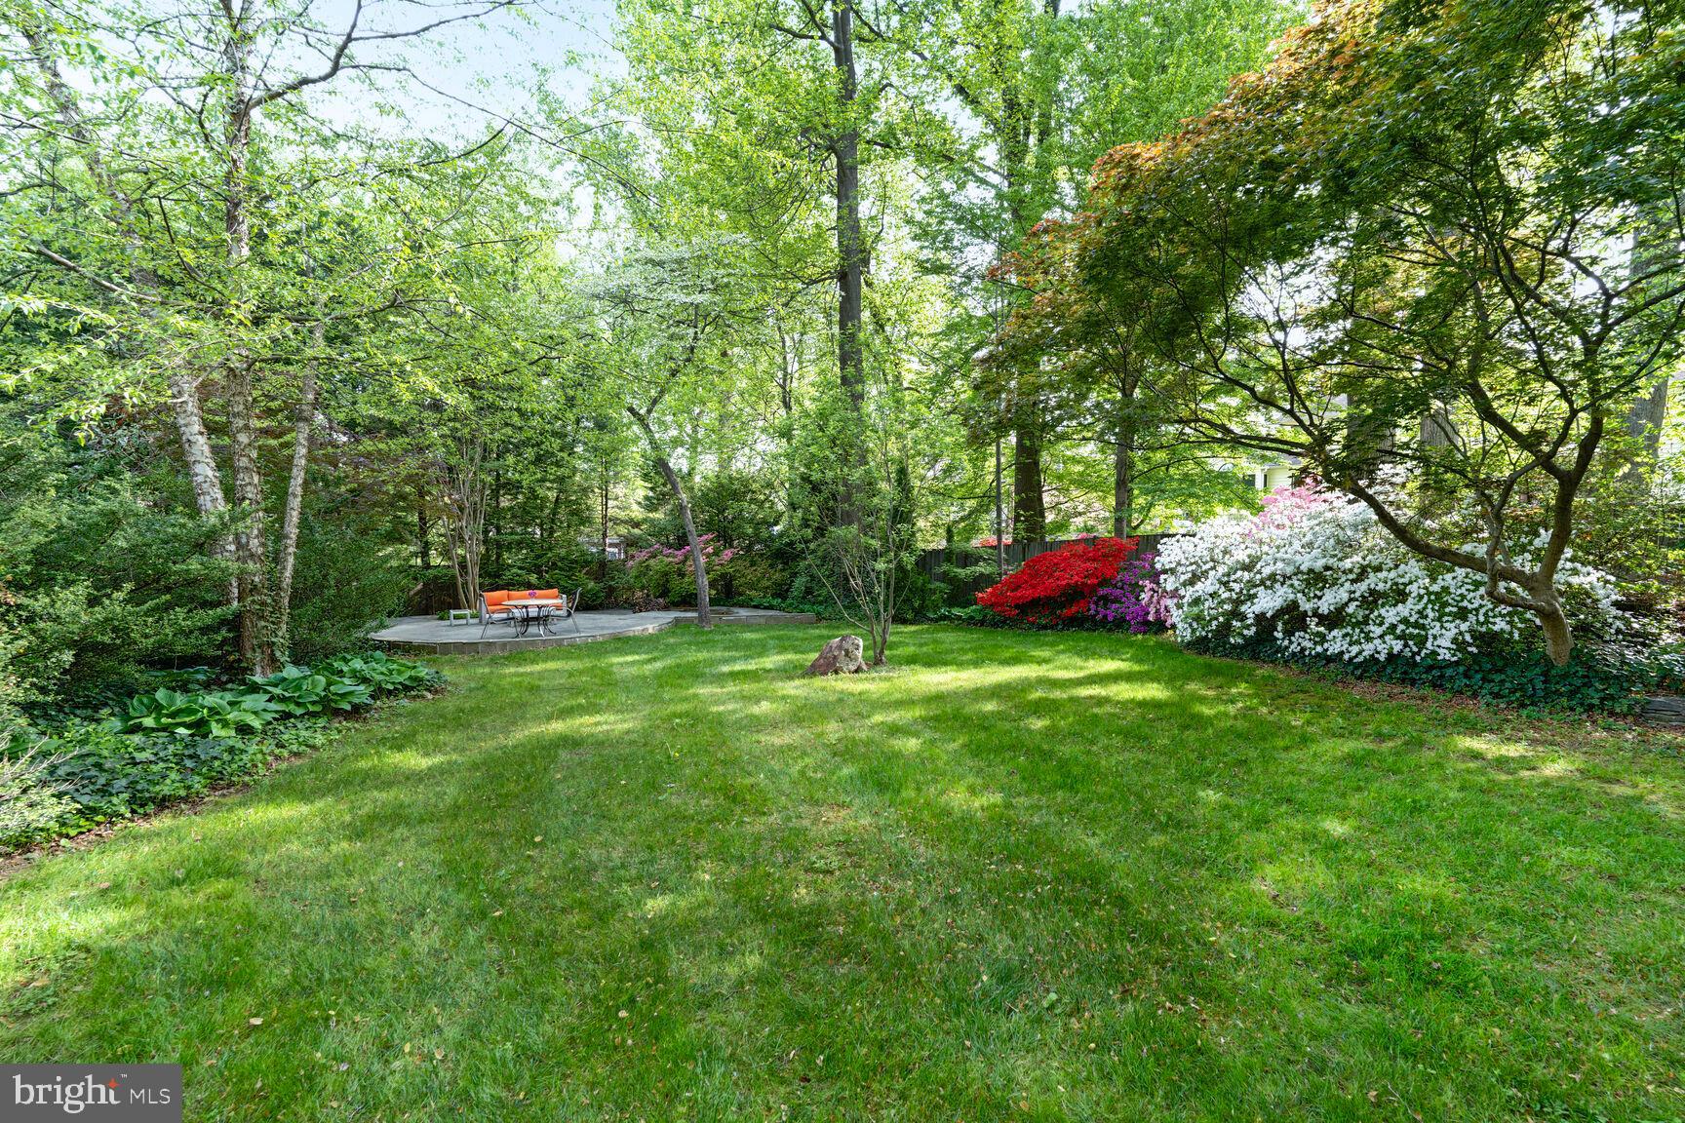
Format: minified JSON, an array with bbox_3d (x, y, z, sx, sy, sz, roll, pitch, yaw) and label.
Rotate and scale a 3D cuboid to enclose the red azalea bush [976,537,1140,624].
[{"bbox_3d":[4.685,0.416,16.300,3.200,1.850,2.200,0,0,23],"label":"red azalea bush"}]

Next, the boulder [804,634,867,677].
[{"bbox_3d":[-0.099,1.421,11.300,0.900,0.600,0.650,0,0,0],"label":"boulder"}]

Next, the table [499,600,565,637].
[{"bbox_3d":[-6.500,1.215,15.700,1.250,0.730,1.250,0,0,0],"label":"table"}]

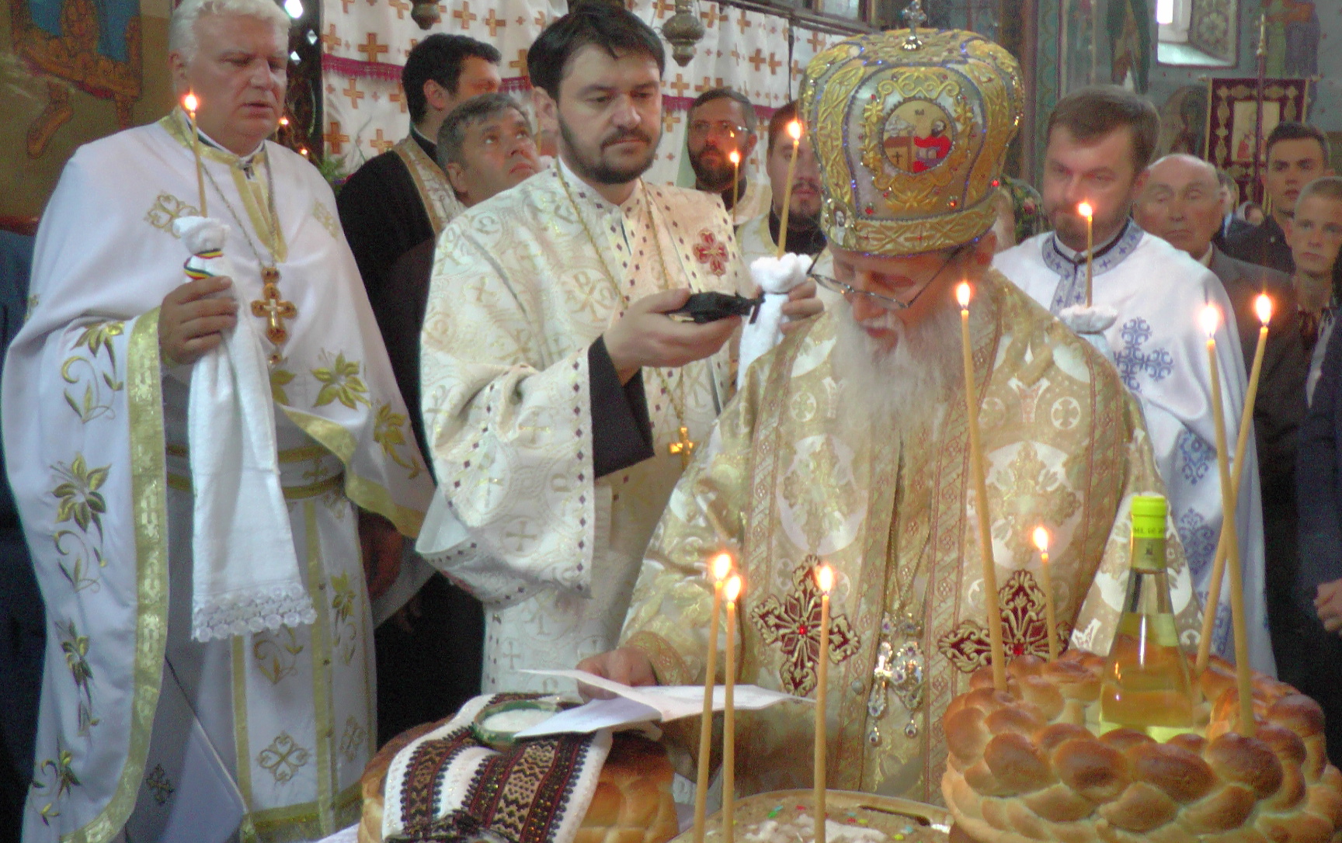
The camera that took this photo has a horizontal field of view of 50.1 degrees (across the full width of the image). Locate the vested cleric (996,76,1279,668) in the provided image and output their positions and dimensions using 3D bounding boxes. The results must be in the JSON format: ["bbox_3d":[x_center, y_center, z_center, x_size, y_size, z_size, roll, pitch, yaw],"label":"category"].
[{"bbox_3d":[0.748,0.291,2.442,0.600,1.694,0.460,5,7,35],"label":"vested cleric"}]

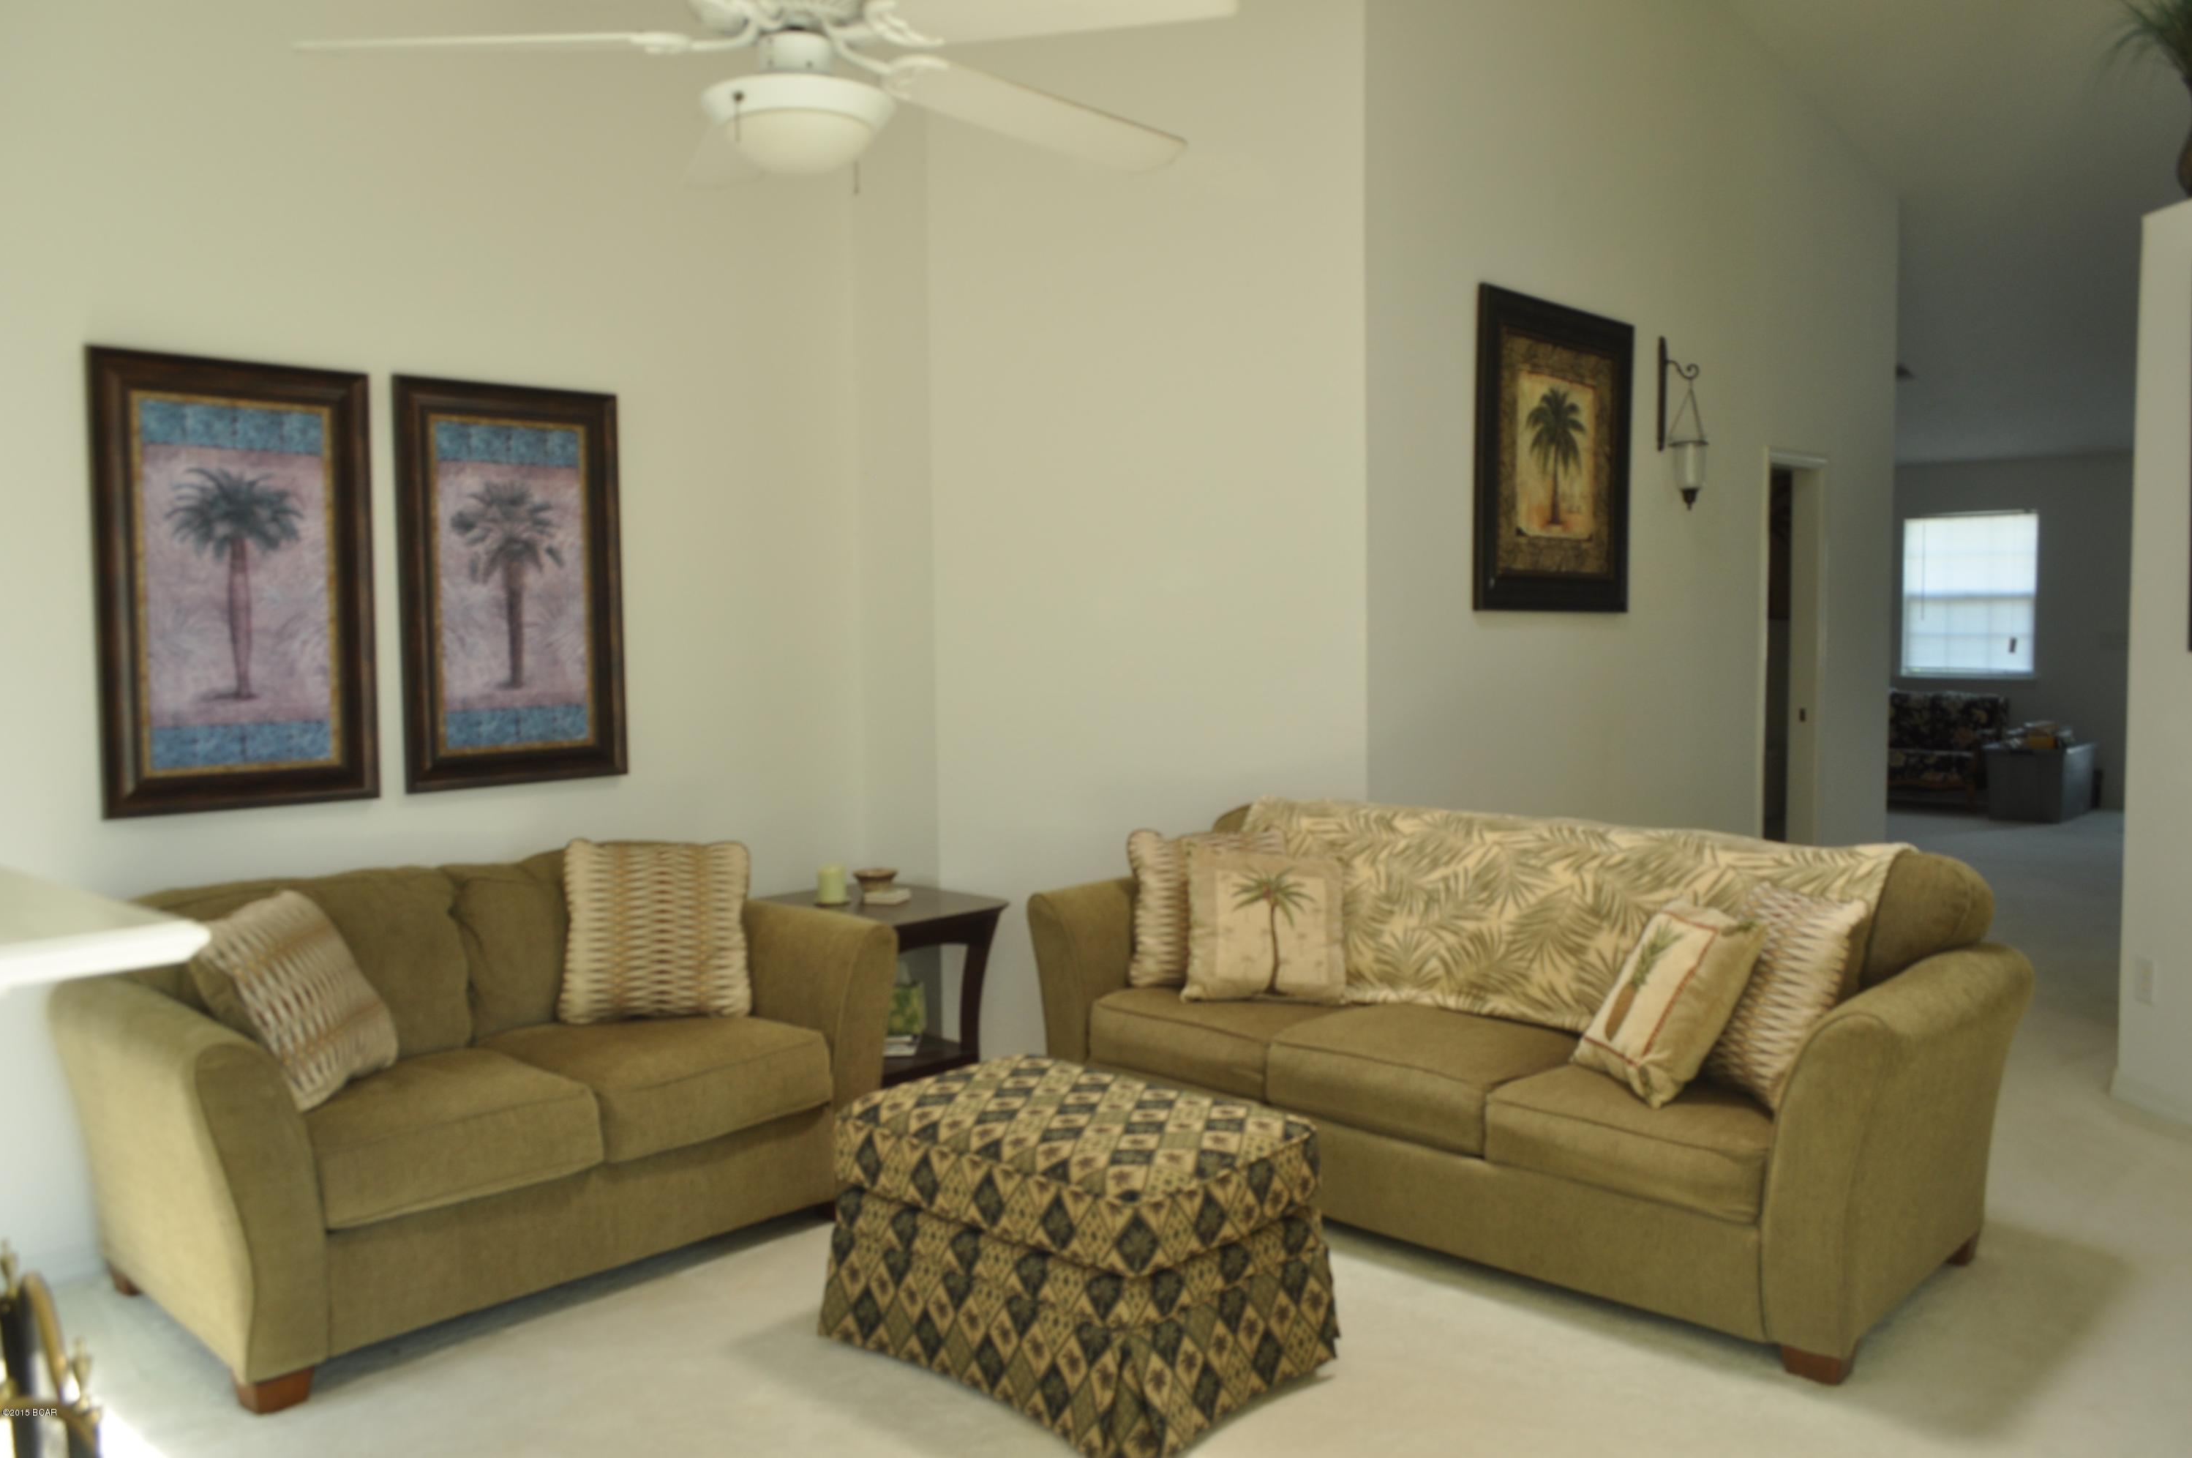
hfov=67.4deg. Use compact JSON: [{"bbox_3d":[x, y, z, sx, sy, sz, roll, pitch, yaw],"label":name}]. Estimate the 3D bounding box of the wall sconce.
[{"bbox_3d":[2.107,-1.098,5.910,0.202,0.624,0.138,3,5,45],"label":"wall sconce"}]

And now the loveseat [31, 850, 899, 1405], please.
[{"bbox_3d":[-1.323,0.741,3.721,0.871,0.891,1.577,3,5,44],"label":"loveseat"}]

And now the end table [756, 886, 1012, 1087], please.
[{"bbox_3d":[-0.659,0.811,4.750,0.595,0.616,0.581,3,5,45],"label":"end table"}]

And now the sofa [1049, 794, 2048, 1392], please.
[{"bbox_3d":[0.904,0.705,3.956,2.187,0.891,0.871,3,5,43],"label":"sofa"}]

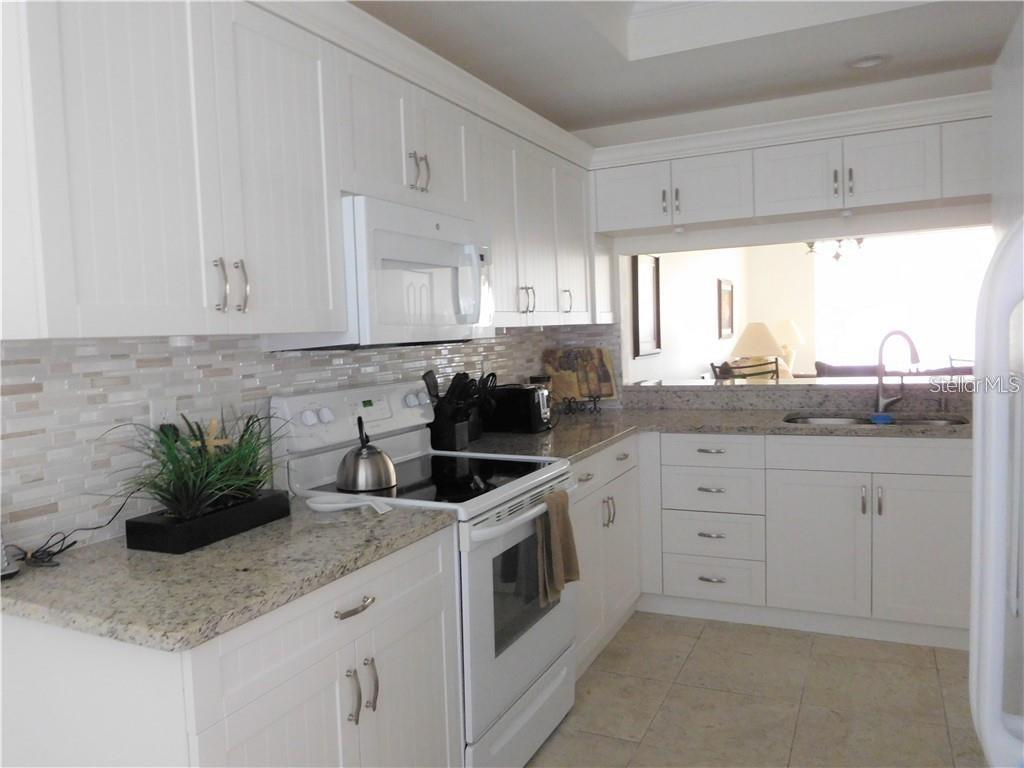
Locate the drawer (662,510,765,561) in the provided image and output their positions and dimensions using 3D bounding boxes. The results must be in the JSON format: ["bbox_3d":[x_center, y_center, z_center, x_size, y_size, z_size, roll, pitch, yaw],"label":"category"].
[{"bbox_3d":[1.003,0.663,3.533,0.459,0.203,0.451,-1,4,26],"label":"drawer"}]

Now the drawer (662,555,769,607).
[{"bbox_3d":[1.011,0.863,3.546,0.459,0.198,0.451,-1,4,26],"label":"drawer"}]

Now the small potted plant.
[{"bbox_3d":[-0.733,0.221,1.805,0.213,0.284,0.401,-1,4,26],"label":"small potted plant"}]

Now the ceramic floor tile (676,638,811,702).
[{"bbox_3d":[0.923,1.127,2.937,0.456,0.012,0.444,-1,4,26],"label":"ceramic floor tile"}]

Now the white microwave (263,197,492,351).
[{"bbox_3d":[-0.404,-0.335,2.412,0.421,0.416,0.746,-1,4,26],"label":"white microwave"}]

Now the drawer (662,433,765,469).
[{"bbox_3d":[0.987,0.282,3.507,0.459,0.143,0.451,-1,4,26],"label":"drawer"}]

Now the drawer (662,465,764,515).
[{"bbox_3d":[0.994,0.458,3.519,0.459,0.208,0.451,-1,4,26],"label":"drawer"}]

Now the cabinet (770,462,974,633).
[{"bbox_3d":[1.609,0.649,3.308,0.830,0.613,0.579,-1,4,26],"label":"cabinet"}]

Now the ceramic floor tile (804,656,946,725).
[{"bbox_3d":[1.331,1.123,2.738,0.451,0.012,0.444,-1,4,26],"label":"ceramic floor tile"}]

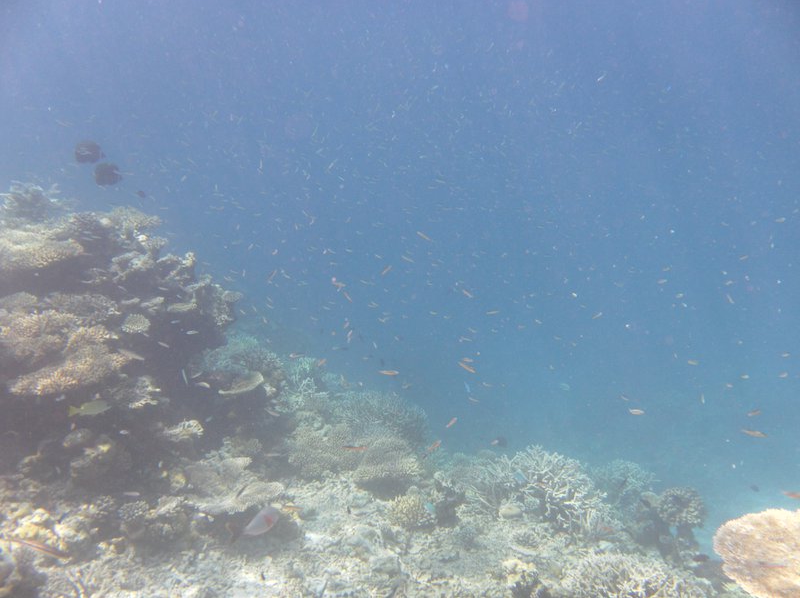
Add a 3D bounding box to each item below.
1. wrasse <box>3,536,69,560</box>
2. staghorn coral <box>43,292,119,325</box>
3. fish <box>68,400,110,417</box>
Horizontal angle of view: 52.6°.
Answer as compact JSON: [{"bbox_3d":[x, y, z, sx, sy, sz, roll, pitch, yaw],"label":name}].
[{"bbox_3d":[-1.123,0.768,2.500,0.215,0.045,0.030,17,11,5],"label":"wrasse"},{"bbox_3d":[-1.540,0.046,3.900,0.366,0.136,0.275,0,9,0],"label":"staghorn coral"},{"bbox_3d":[-1.343,0.474,3.500,0.185,0.068,0.032,-4,9,-6],"label":"fish"}]

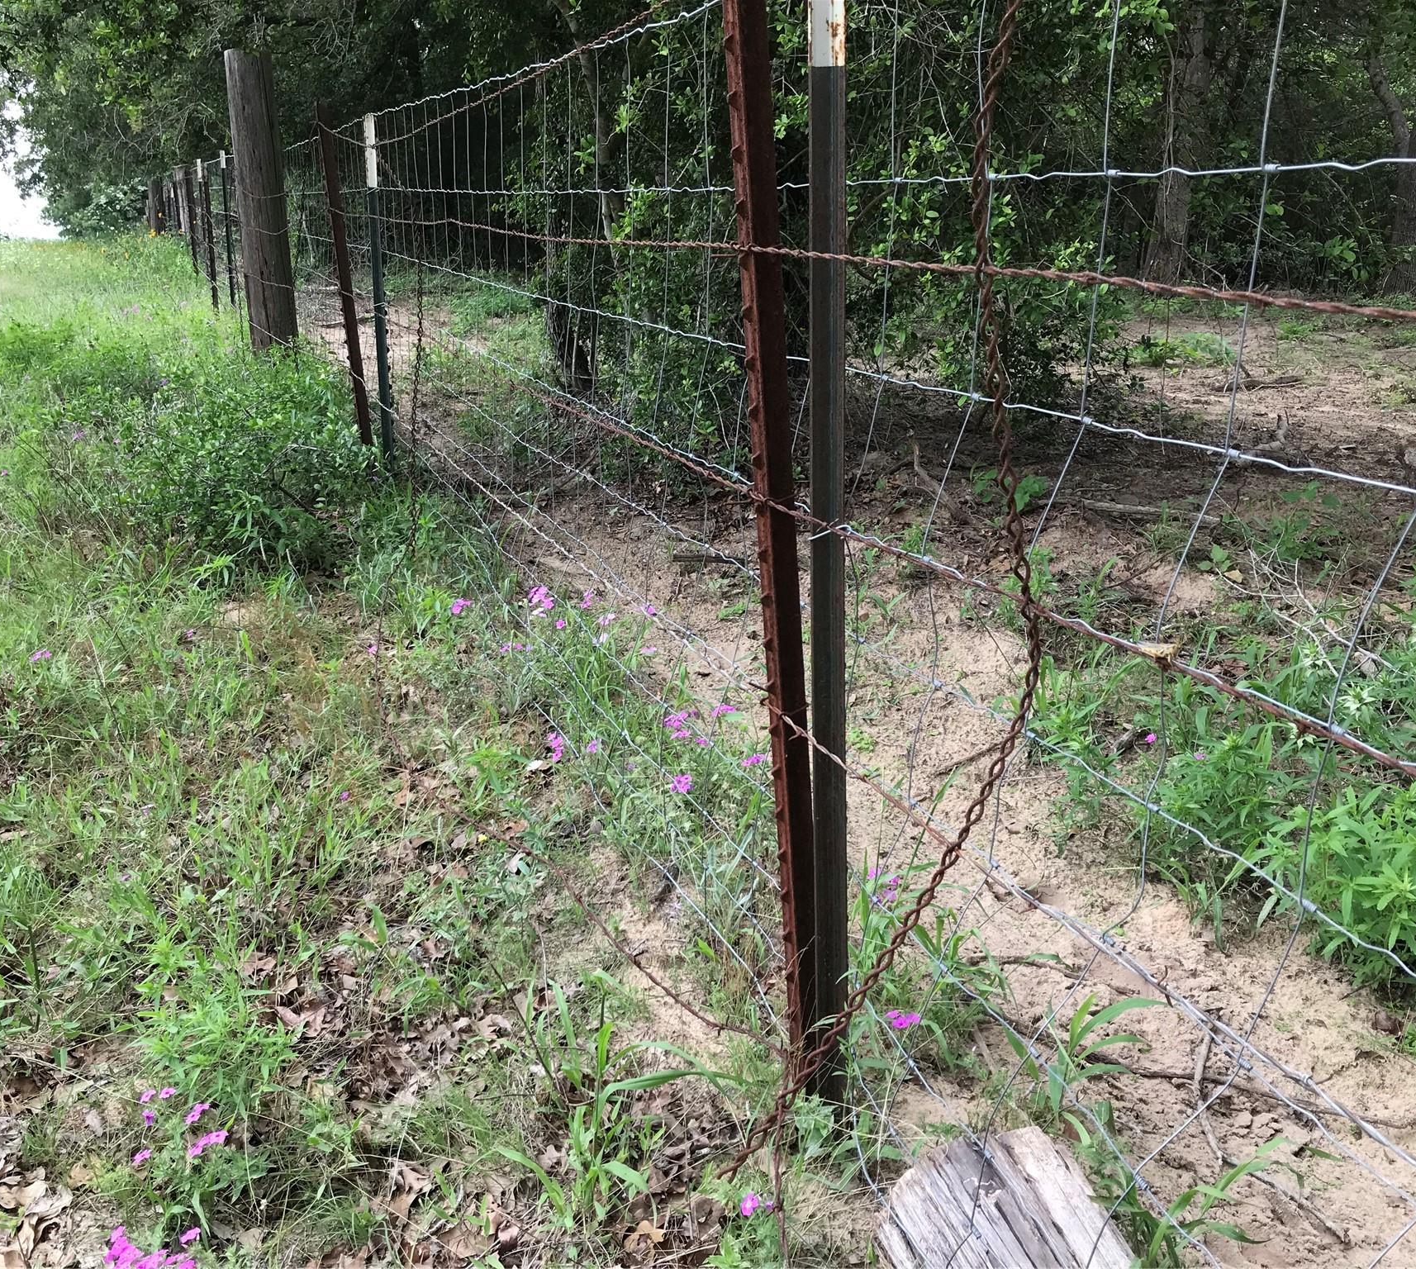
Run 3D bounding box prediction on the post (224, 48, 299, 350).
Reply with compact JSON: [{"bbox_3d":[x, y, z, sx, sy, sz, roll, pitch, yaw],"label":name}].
[{"bbox_3d":[-2.206,-2.070,6.813,0.250,1.560,0.250,-7,17,-21],"label":"post"}]

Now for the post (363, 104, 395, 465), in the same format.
[{"bbox_3d":[-1.001,-0.969,4.186,0.040,1.170,0.040,-6,17,-22],"label":"post"}]

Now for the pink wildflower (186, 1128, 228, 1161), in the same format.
[{"bbox_3d":[-0.526,0.535,1.436,0.042,0.028,0.040,0,16,0],"label":"pink wildflower"}]

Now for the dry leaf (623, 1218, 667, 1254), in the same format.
[{"bbox_3d":[-0.066,0.627,1.426,0.047,0.020,0.048,0,16,0],"label":"dry leaf"}]

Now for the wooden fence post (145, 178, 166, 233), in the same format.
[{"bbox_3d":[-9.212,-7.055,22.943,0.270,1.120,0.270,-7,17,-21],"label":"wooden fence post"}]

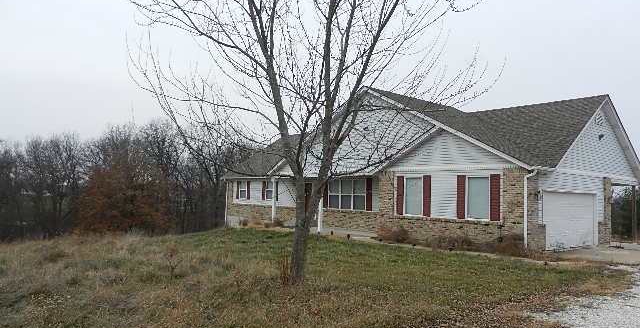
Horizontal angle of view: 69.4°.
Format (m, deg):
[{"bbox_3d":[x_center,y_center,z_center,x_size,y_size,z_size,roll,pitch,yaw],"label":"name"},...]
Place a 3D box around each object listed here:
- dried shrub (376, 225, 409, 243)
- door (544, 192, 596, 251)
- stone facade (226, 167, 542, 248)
[{"bbox_3d":[3.154,2.984,19.953,0.950,0.750,1.050,4,-4,-37],"label":"dried shrub"},{"bbox_3d":[9.786,2.191,18.107,4.550,2.150,0.300,4,-4,-37],"label":"door"},{"bbox_3d":[-0.088,2.096,26.302,1.500,3.000,25.200,4,-4,-37],"label":"stone facade"}]

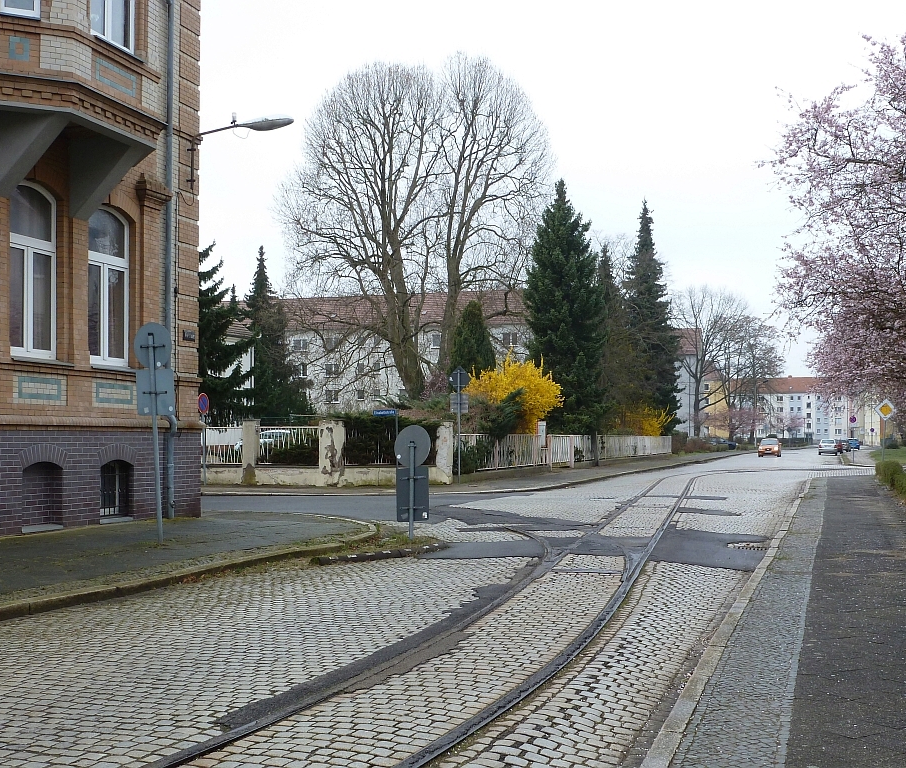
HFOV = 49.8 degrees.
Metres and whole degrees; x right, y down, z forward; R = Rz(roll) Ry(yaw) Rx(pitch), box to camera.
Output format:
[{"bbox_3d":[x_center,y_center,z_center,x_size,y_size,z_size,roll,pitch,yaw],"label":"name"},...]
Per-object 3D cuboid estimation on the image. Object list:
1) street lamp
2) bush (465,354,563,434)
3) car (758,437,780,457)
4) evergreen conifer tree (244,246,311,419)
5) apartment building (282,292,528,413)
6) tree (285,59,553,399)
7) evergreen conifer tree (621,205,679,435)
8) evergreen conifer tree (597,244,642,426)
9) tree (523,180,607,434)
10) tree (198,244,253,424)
[{"bbox_3d":[-3.429,-3.806,16.032,1.800,1.240,0.300,-1,-3,12],"label":"street lamp"},{"bbox_3d":[2.554,1.062,40.503,4.070,4.750,3.600,-1,-3,14],"label":"bush"},{"bbox_3d":[23.781,4.739,73.350,1.600,1.480,3.500,-1,-3,22],"label":"car"},{"bbox_3d":[-8.586,-1.351,46.145,3.780,10.390,3.780,0,-3,0],"label":"evergreen conifer tree"},{"bbox_3d":[-5.458,-1.167,107.828,33.800,17.400,11.000,-1,-3,16],"label":"apartment building"},{"bbox_3d":[-2.161,-7.305,55.488,15.410,23.320,14.500,0,-3,0],"label":"tree"},{"bbox_3d":[15.495,-4.377,76.358,4.620,19.870,4.620,0,-3,0],"label":"evergreen conifer tree"},{"bbox_3d":[10.928,-2.264,66.226,3.730,14.540,3.730,0,-3,0],"label":"evergreen conifer tree"},{"bbox_3d":[5.680,-3.148,49.249,4.240,14.430,4.240,0,-3,0],"label":"tree"},{"bbox_3d":[-10.156,-1.677,39.152,4.300,10.270,4.300,0,-3,0],"label":"tree"}]

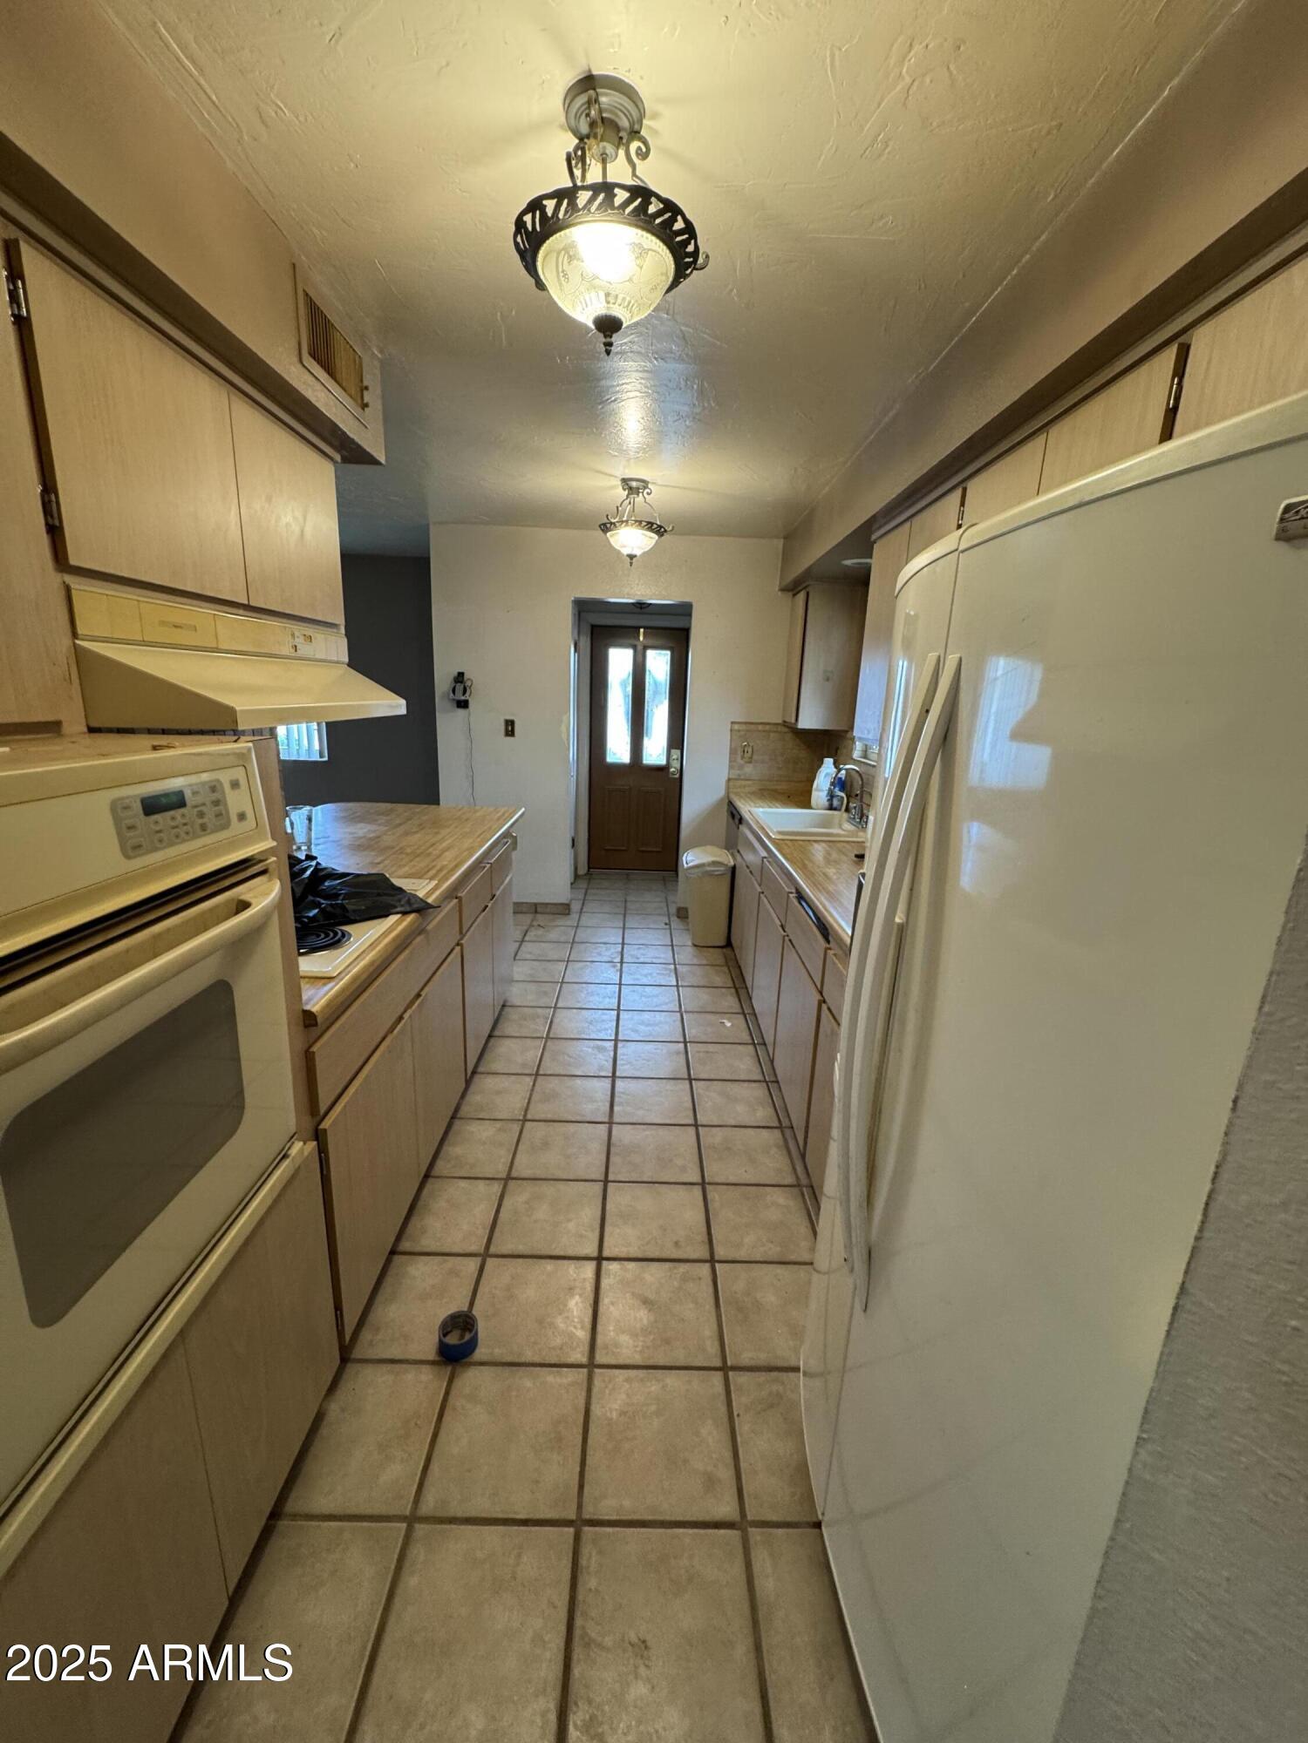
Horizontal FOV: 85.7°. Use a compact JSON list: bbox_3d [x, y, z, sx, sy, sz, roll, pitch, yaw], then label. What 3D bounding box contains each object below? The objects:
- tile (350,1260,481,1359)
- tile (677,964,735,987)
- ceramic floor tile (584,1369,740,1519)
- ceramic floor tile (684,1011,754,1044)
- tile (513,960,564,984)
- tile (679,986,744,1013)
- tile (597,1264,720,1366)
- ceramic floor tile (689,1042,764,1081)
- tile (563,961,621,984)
[{"bbox_3d":[-0.609,1.082,1.754,0.298,0.012,0.300,2,14,-1],"label":"tile"},{"bbox_3d":[0.288,0.586,3.944,0.302,0.010,0.305,2,14,-1],"label":"tile"},{"bbox_3d":[0.015,1.181,1.467,0.303,0.011,0.306,2,14,-1],"label":"ceramic floor tile"},{"bbox_3d":[0.291,0.732,3.286,0.296,0.010,0.301,2,14,-1],"label":"ceramic floor tile"},{"bbox_3d":[-0.644,0.554,3.893,0.303,0.011,0.306,2,14,-1],"label":"tile"},{"bbox_3d":[0.290,0.660,3.600,0.298,0.012,0.300,2,14,-1],"label":"tile"},{"bbox_3d":[0.009,1.103,1.769,0.298,0.012,0.300,2,14,-1],"label":"tile"},{"bbox_3d":[0.302,0.817,3.023,0.302,0.010,0.305,2,14,-1],"label":"ceramic floor tile"},{"bbox_3d":[-0.337,0.567,3.929,0.302,0.010,0.305,2,14,-1],"label":"tile"}]

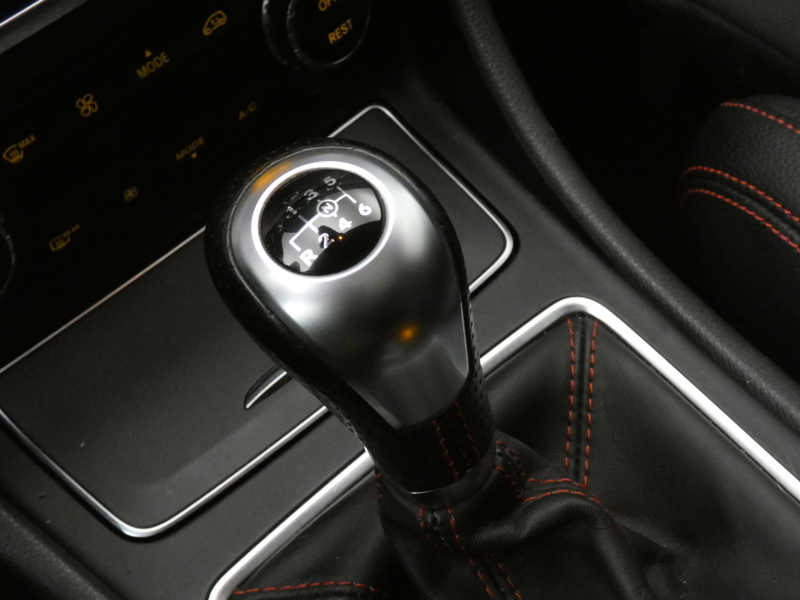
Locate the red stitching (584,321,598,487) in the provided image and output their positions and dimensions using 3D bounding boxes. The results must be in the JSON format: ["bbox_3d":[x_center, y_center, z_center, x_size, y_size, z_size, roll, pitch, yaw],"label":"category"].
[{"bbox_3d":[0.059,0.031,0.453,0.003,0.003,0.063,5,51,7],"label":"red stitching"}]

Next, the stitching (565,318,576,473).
[{"bbox_3d":[0.053,0.029,0.456,0.003,0.003,0.059,1,52,6],"label":"stitching"}]

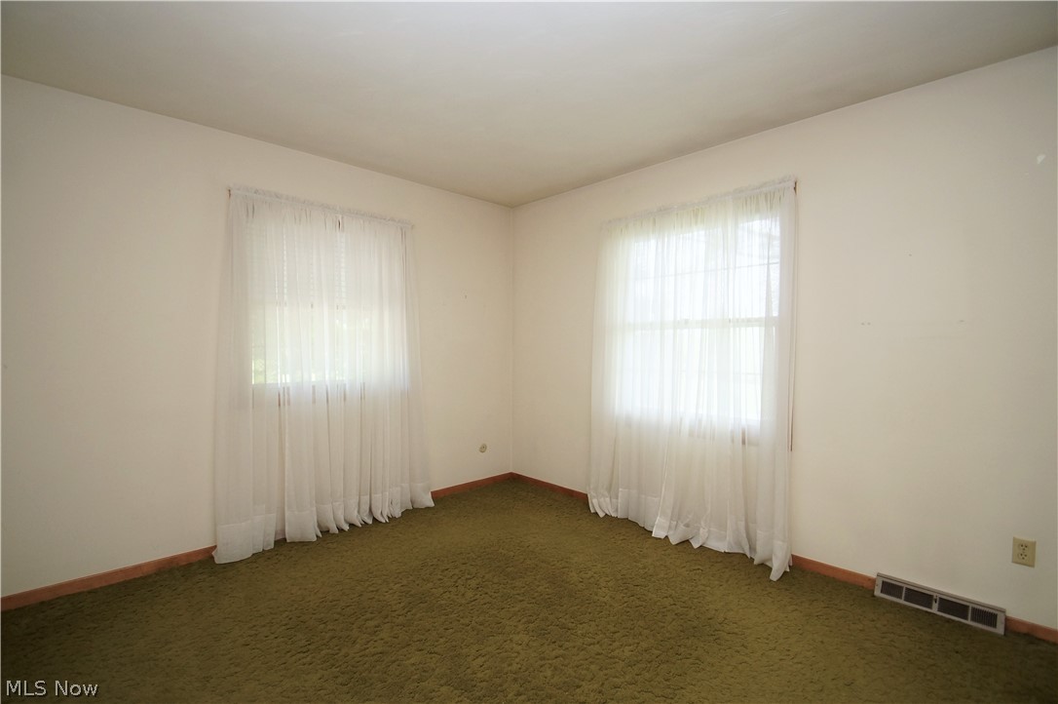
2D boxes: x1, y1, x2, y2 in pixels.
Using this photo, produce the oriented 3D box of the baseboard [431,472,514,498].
[{"bbox_3d":[-0.459,1.129,3.730,0.840,0.065,0.015,-1,2,-44],"label":"baseboard"}]

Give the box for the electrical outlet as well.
[{"bbox_3d":[2.088,0.846,1.857,0.070,0.114,0.009,1,2,45],"label":"electrical outlet"}]

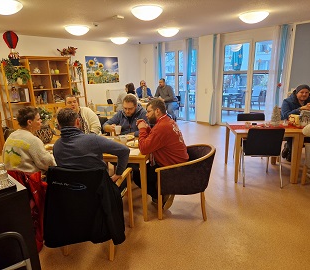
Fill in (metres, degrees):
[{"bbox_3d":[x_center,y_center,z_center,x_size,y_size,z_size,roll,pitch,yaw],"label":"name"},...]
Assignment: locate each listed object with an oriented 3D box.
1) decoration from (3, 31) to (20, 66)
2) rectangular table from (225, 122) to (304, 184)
[{"bbox_3d":[-3.172,-1.864,5.281,0.300,0.720,0.300,-15,20,-42],"label":"decoration"},{"bbox_3d":[1.585,0.237,3.672,0.840,0.745,0.760,0,15,5],"label":"rectangular table"}]

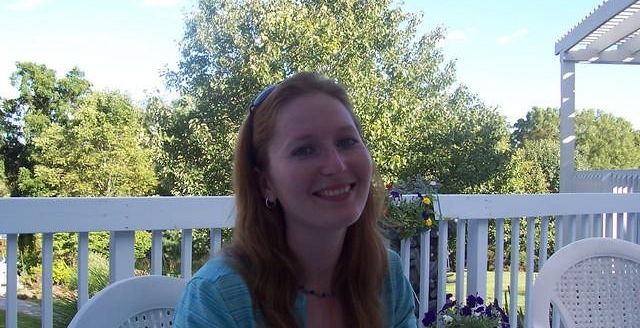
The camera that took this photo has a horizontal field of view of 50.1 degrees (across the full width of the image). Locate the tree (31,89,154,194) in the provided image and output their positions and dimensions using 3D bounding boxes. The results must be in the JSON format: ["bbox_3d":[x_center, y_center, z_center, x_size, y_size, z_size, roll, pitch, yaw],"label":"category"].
[{"bbox_3d":[-7.000,0.300,21.000,4.100,5.100,3.900,0,-2,0],"label":"tree"}]

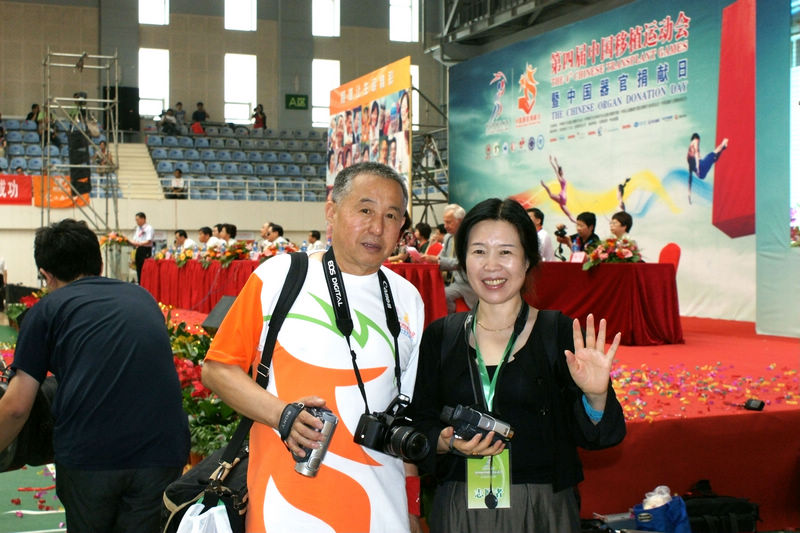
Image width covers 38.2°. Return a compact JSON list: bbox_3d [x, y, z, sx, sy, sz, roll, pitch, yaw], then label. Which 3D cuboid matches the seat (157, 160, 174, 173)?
[{"bbox_3d":[-7.003,-2.978,34.500,0.460,0.390,0.430,0,1,-23],"label":"seat"}]

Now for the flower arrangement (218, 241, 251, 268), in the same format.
[{"bbox_3d":[-2.192,-0.159,15.300,0.370,0.360,0.560,0,1,-23],"label":"flower arrangement"}]

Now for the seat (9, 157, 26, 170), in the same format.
[{"bbox_3d":[-10.879,-2.933,32.900,0.460,0.400,0.430,0,1,-23],"label":"seat"}]

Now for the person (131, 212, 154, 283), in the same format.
[{"bbox_3d":[-5.350,-0.276,24.000,0.460,1.690,0.500,0,1,-23],"label":"person"}]

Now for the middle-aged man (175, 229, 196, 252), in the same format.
[{"bbox_3d":[-3.823,-0.022,20.400,0.680,1.270,0.500,0,1,-23],"label":"middle-aged man"}]

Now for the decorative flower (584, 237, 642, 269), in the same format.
[{"bbox_3d":[2.060,-0.128,11.200,0.420,0.330,0.580,0,1,-23],"label":"decorative flower"}]

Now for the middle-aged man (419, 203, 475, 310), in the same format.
[{"bbox_3d":[0.523,0.078,10.500,0.800,1.310,0.550,0,1,-23],"label":"middle-aged man"}]

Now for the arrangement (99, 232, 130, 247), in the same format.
[{"bbox_3d":[-5.857,-0.550,23.700,0.500,0.310,0.650,0,1,-23],"label":"arrangement"}]

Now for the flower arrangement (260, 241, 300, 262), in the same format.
[{"bbox_3d":[-1.397,-0.152,13.500,0.360,0.310,0.580,0,1,-23],"label":"flower arrangement"}]

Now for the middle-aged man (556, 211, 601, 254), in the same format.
[{"bbox_3d":[1.943,0.071,12.300,0.660,1.280,0.500,0,1,-23],"label":"middle-aged man"}]

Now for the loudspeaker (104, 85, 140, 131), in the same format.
[{"bbox_3d":[-9.000,-5.106,37.400,1.100,1.420,0.750,0,1,-23],"label":"loudspeaker"}]

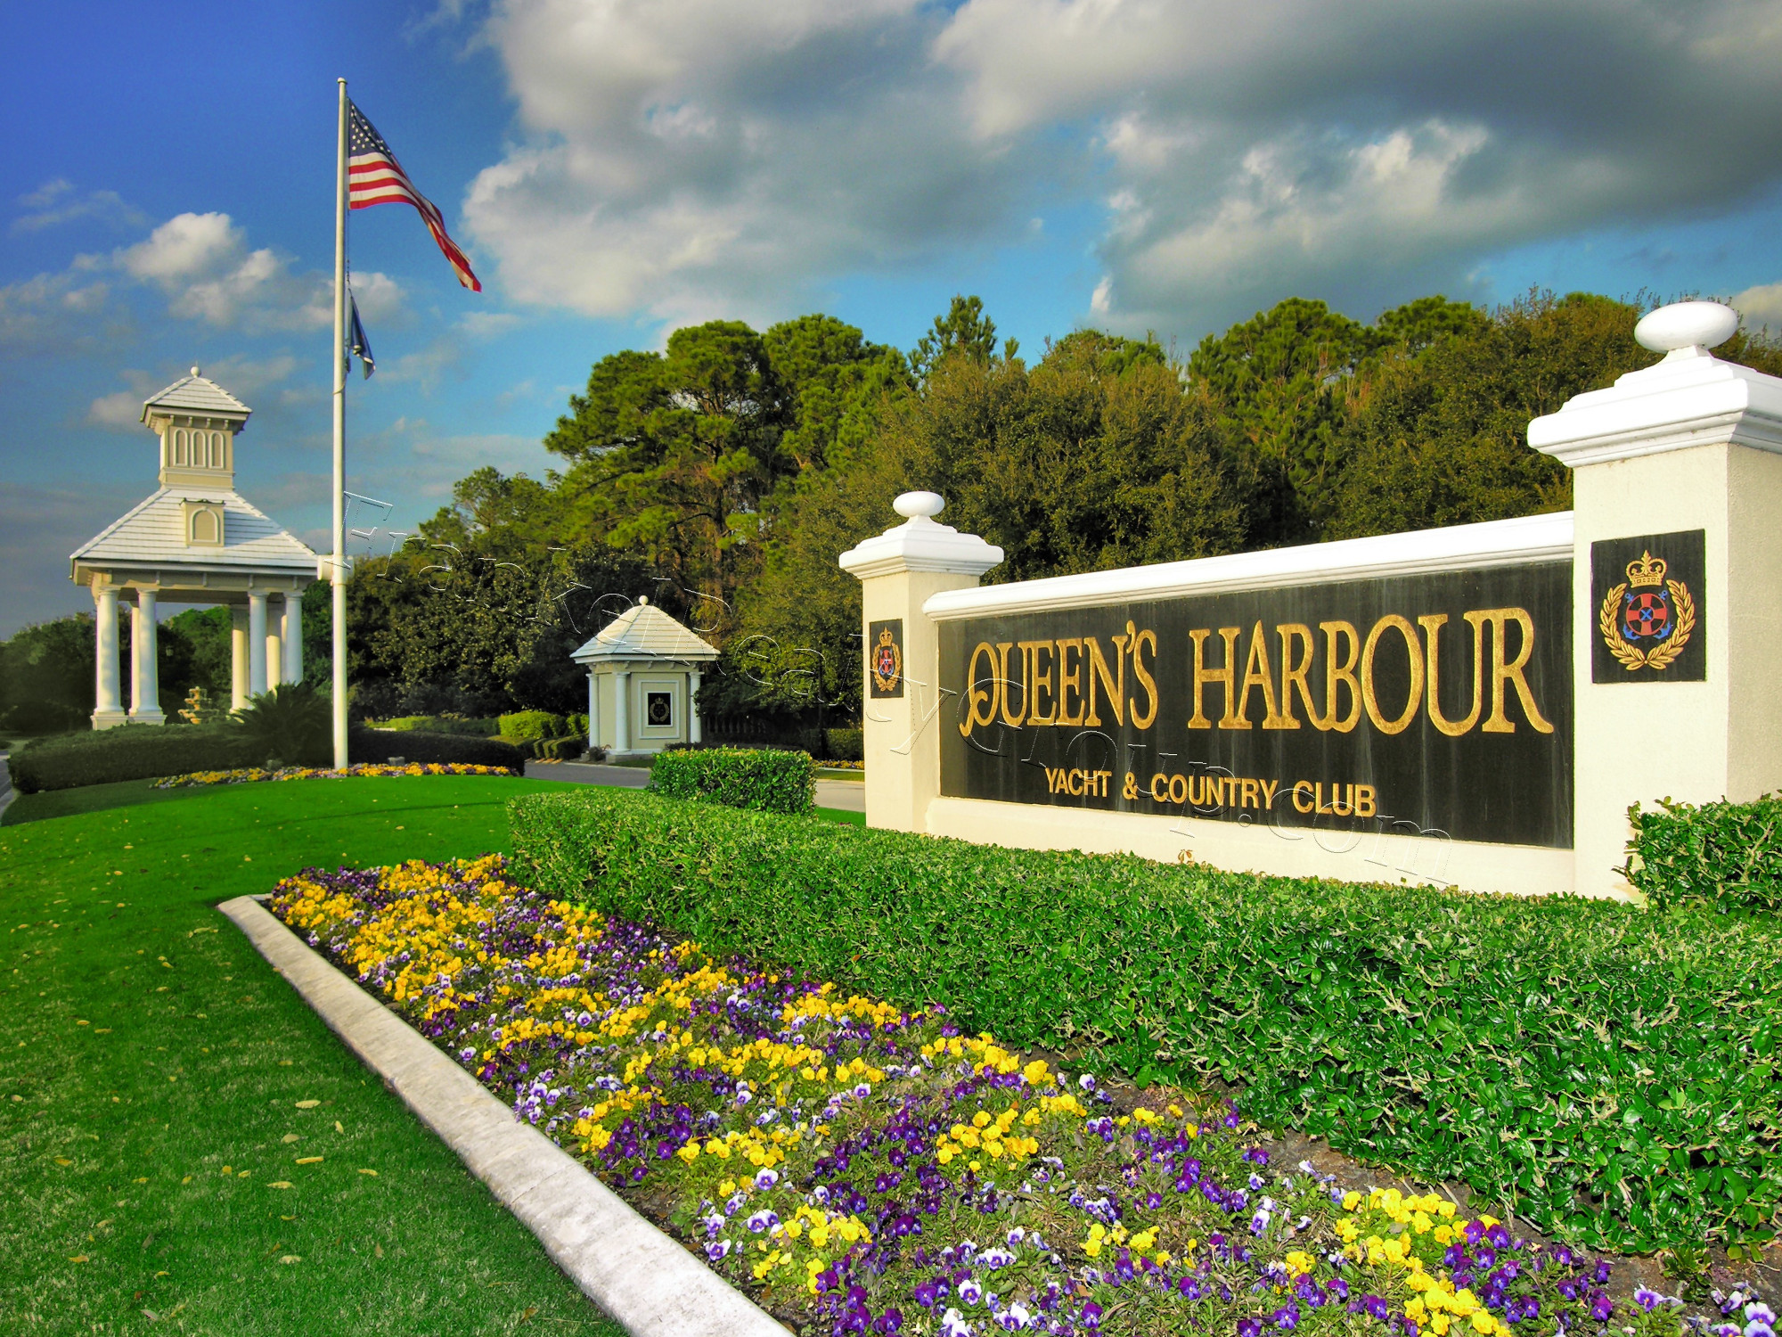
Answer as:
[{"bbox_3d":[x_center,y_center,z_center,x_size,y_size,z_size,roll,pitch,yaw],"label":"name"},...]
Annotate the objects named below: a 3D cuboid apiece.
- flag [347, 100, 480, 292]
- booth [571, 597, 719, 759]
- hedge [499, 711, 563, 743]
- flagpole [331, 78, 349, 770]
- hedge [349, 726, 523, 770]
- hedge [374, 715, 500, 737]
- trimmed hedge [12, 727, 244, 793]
[{"bbox_3d":[-7.720,-7.650,20.000,2.000,2.900,0.500,0,-2,-13],"label":"flag"},{"bbox_3d":[-7.259,0.267,36.500,3.300,4.650,3.300,0,-2,-34],"label":"booth"},{"bbox_3d":[-13.000,2.080,44.500,2.200,1.100,1.400,0,-2,-18],"label":"hedge"},{"bbox_3d":[-8.454,-3.768,19.000,0.200,10.650,0.200,0,-2,-34],"label":"flagpole"},{"bbox_3d":[-7.850,1.400,21.300,2.750,0.680,1.100,-1,-2,-2],"label":"hedge"},{"bbox_3d":[-17.100,2.200,46.500,4.800,1.000,1.400,0,-2,-18],"label":"hedge"},{"bbox_3d":[-12.100,1.510,20.000,3.300,0.750,1.300,0,-2,-30],"label":"trimmed hedge"}]

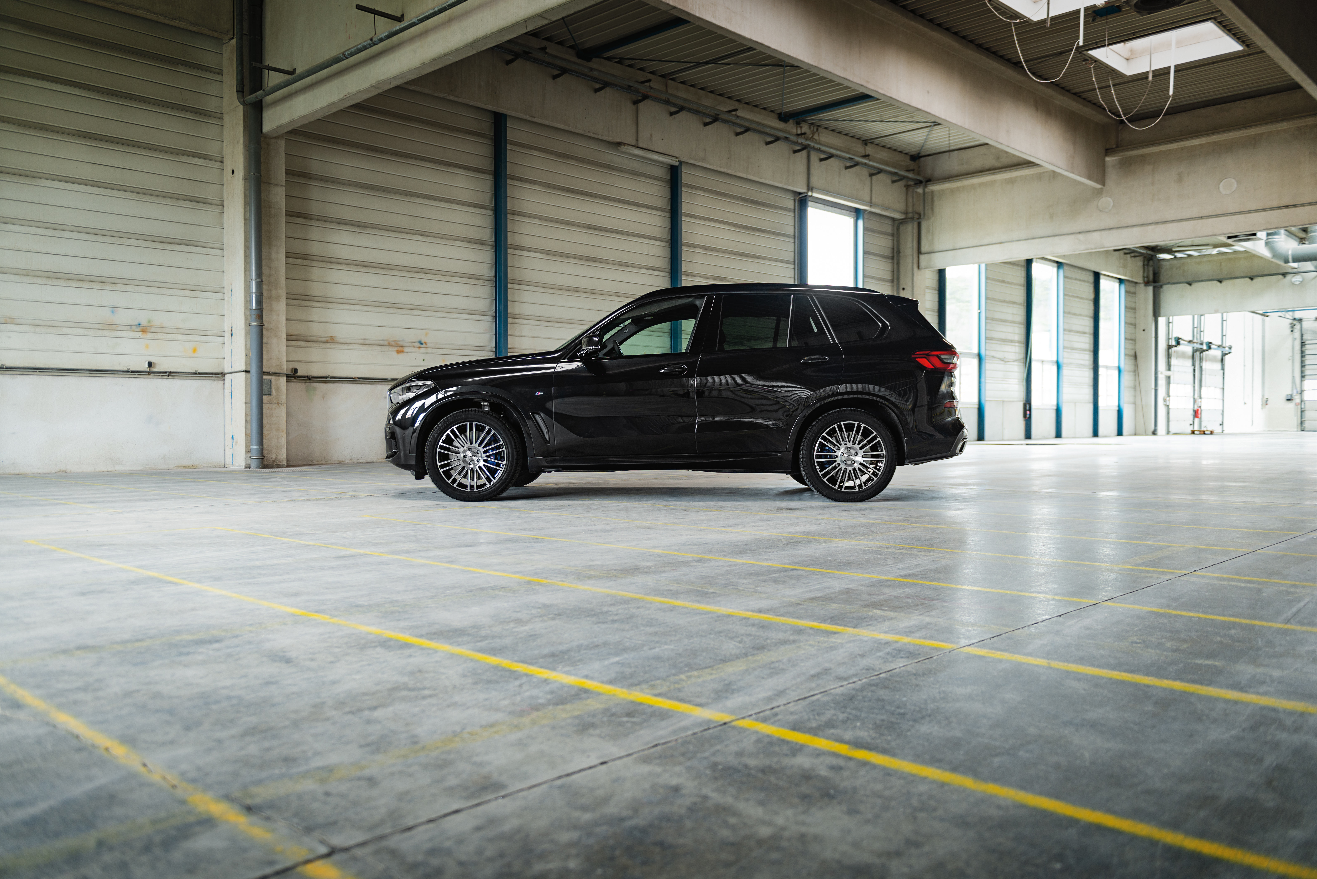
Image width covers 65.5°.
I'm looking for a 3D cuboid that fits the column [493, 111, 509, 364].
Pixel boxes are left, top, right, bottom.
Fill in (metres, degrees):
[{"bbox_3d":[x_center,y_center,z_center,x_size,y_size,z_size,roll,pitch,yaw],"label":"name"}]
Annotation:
[{"bbox_3d":[-2.611,-2.538,17.108,0.200,5.700,0.110,1,2,44],"label":"column"}]

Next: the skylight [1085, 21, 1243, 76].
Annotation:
[{"bbox_3d":[9.041,-7.049,18.240,2.050,0.300,1.820,1,2,44],"label":"skylight"}]

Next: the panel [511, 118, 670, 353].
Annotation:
[{"bbox_3d":[-1.205,-3.292,19.282,0.200,4.750,4.150,1,2,44],"label":"panel"}]

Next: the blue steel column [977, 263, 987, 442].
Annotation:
[{"bbox_3d":[9.302,-2.792,29.428,0.200,5.700,0.110,1,2,44],"label":"blue steel column"}]

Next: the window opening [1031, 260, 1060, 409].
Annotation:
[{"bbox_3d":[12.685,-3.412,33.741,0.150,4.800,2.000,1,2,44],"label":"window opening"}]

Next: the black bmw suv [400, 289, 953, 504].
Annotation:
[{"bbox_3d":[0.148,-0.400,9.022,4.930,1.750,2.080,0,1,2],"label":"black bmw suv"}]

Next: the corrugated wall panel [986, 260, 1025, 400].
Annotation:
[{"bbox_3d":[10.278,-3.397,30.614,0.080,4.500,2.950,1,2,44],"label":"corrugated wall panel"}]

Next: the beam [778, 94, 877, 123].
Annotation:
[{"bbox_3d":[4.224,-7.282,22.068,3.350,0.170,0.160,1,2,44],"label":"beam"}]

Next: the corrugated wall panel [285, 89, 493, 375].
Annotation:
[{"bbox_3d":[-4.188,-3.230,16.185,0.200,4.750,3.900,1,2,44],"label":"corrugated wall panel"}]

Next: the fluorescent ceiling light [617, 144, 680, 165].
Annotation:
[{"bbox_3d":[-0.194,-5.408,19.510,0.140,0.110,1.600,1,2,44],"label":"fluorescent ceiling light"}]

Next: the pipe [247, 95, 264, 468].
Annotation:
[{"bbox_3d":[-5.281,-2.163,13.446,0.165,5.100,0.165,1,2,44],"label":"pipe"}]

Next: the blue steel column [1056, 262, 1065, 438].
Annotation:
[{"bbox_3d":[13.069,-2.872,33.324,0.200,5.700,0.110,1,2,44],"label":"blue steel column"}]

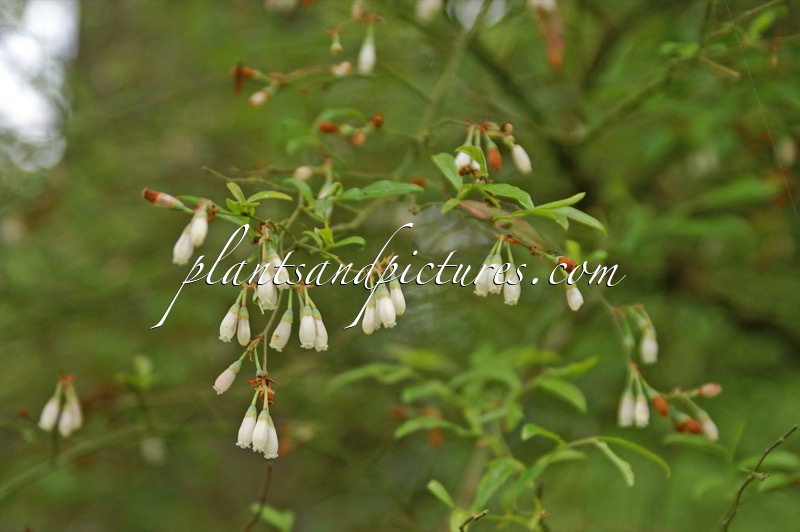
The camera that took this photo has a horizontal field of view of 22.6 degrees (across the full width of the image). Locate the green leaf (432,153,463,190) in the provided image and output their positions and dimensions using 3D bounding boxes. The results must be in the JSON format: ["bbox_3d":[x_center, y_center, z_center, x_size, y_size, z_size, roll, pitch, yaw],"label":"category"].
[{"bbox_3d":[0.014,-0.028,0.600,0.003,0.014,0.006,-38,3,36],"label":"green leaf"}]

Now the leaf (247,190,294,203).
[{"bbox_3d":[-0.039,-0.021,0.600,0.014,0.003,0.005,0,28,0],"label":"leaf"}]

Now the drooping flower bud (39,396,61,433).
[{"bbox_3d":[-0.105,0.044,0.600,0.005,0.012,0.005,13,0,0],"label":"drooping flower bud"}]

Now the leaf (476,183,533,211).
[{"bbox_3d":[0.029,-0.019,0.550,0.017,0.004,0.007,24,31,12],"label":"leaf"}]

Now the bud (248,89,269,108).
[{"bbox_3d":[-0.043,-0.051,0.610,0.006,0.004,0.004,-40,0,-12],"label":"bud"}]

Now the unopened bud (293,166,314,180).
[{"bbox_3d":[-0.031,-0.030,0.640,0.007,0.004,0.004,-20,0,-12],"label":"unopened bud"}]

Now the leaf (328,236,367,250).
[{"bbox_3d":[-0.015,-0.006,0.550,0.011,0.003,0.004,-9,17,14],"label":"leaf"}]

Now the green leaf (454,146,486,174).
[{"bbox_3d":[0.020,-0.030,0.560,0.003,0.011,0.005,-37,15,32],"label":"green leaf"}]

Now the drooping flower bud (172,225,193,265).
[{"bbox_3d":[-0.048,-0.004,0.450,0.004,0.009,0.004,13,0,0],"label":"drooping flower bud"}]

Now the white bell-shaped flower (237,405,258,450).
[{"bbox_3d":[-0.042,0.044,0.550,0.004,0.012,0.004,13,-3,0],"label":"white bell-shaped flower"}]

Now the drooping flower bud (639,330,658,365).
[{"bbox_3d":[0.076,0.025,0.610,0.005,0.011,0.005,-2,0,0],"label":"drooping flower bud"}]

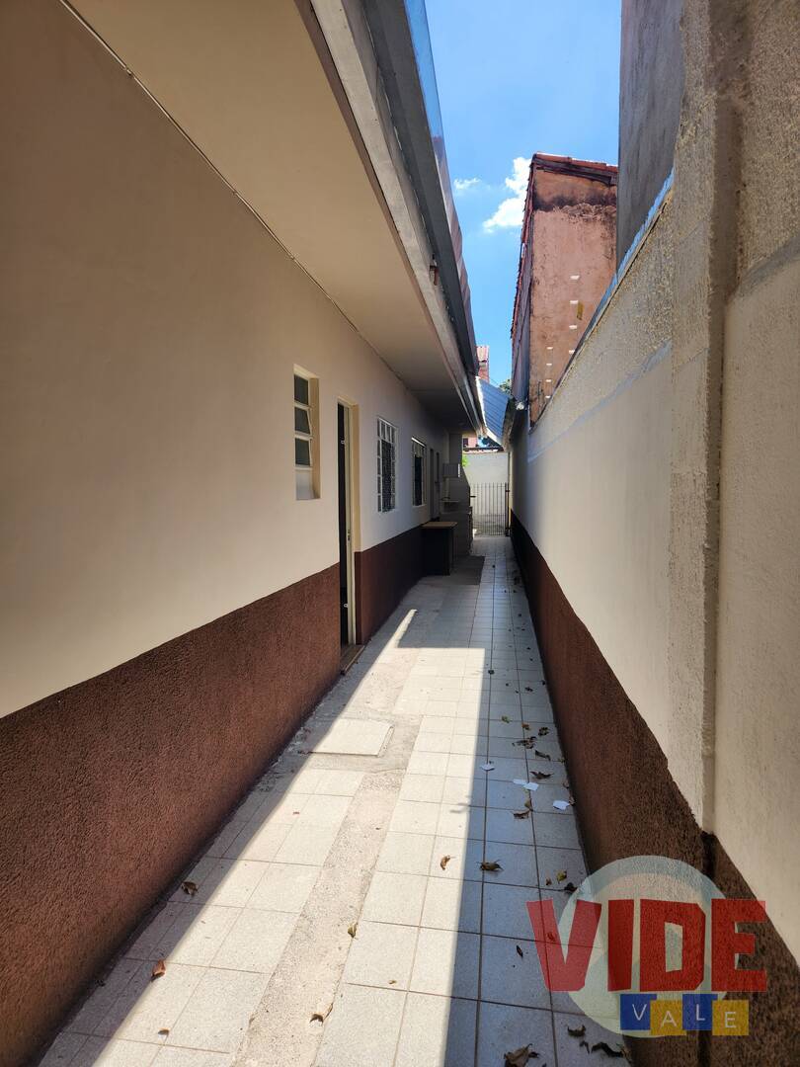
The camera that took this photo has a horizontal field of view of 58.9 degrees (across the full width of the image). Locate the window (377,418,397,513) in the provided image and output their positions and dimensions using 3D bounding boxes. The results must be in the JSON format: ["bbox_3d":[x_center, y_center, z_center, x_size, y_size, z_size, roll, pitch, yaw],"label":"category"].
[{"bbox_3d":[-0.153,-0.726,7.796,0.100,0.970,1.460,0,4,8],"label":"window"}]

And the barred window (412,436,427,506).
[{"bbox_3d":[0.271,-0.901,10.812,0.100,0.970,1.920,0,4,8],"label":"barred window"}]

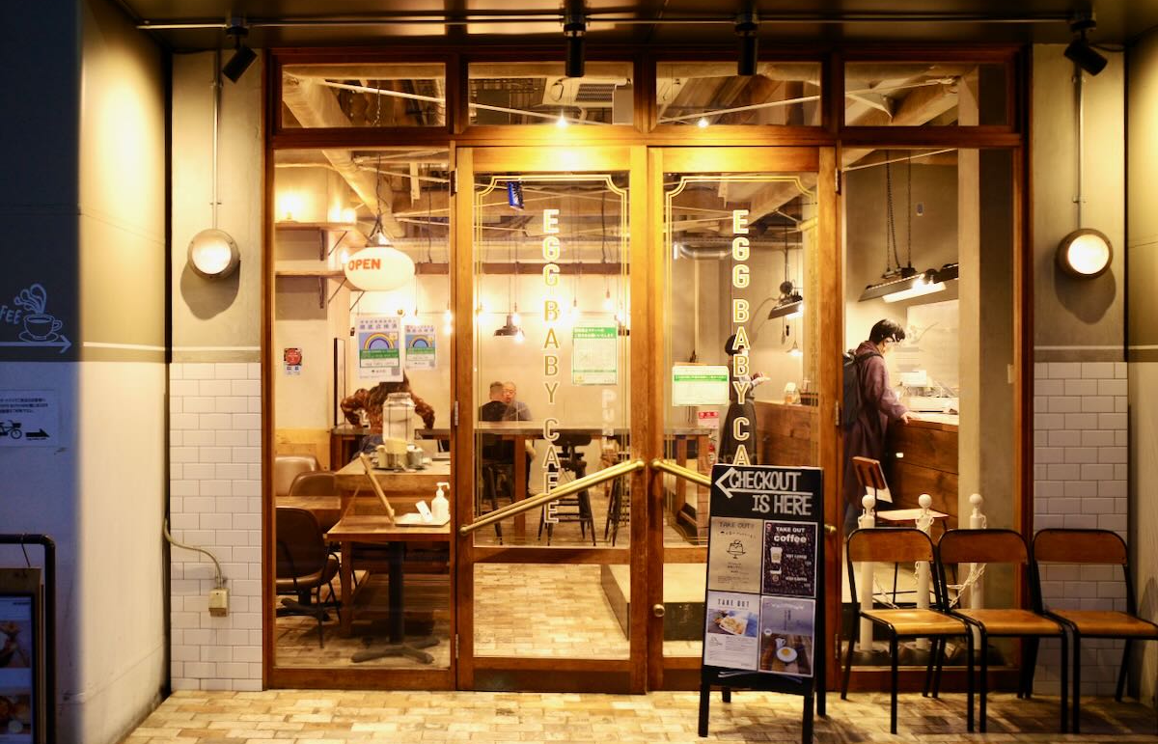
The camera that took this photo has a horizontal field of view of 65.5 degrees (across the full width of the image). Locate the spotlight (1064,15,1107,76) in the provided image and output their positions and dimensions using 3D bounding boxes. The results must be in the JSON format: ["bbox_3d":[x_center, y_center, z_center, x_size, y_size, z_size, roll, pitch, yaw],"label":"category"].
[{"bbox_3d":[2.142,-1.379,3.810,0.180,0.255,0.100,0,0,1],"label":"spotlight"}]

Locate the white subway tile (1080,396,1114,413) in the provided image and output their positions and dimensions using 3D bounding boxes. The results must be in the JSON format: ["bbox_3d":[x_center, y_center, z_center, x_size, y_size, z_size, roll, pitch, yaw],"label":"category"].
[{"bbox_3d":[2.394,0.148,4.161,0.150,0.075,0.010,0,0,1],"label":"white subway tile"}]

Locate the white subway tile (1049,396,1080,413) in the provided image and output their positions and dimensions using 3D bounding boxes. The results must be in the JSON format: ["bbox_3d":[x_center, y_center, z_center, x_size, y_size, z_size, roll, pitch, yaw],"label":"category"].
[{"bbox_3d":[2.241,0.149,4.164,0.150,0.075,0.010,0,0,1],"label":"white subway tile"}]

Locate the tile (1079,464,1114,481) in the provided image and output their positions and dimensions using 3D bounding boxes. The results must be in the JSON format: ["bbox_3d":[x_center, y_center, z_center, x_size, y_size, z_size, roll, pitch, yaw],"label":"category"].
[{"bbox_3d":[2.391,0.460,4.164,0.150,0.075,0.010,0,0,1],"label":"tile"}]

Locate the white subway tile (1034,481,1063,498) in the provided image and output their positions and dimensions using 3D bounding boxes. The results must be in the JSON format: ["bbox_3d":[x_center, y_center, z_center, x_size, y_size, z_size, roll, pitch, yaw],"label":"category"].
[{"bbox_3d":[2.177,0.539,4.175,0.133,0.076,0.010,0,0,1],"label":"white subway tile"}]

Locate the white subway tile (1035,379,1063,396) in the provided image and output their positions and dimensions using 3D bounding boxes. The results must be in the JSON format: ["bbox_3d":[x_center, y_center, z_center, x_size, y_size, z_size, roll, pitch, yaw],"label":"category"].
[{"bbox_3d":[2.171,0.070,4.166,0.138,0.075,0.010,0,1,1],"label":"white subway tile"}]

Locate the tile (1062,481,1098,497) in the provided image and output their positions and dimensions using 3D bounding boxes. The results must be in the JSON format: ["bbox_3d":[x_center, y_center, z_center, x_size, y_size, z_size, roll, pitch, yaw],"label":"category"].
[{"bbox_3d":[2.308,0.537,4.138,0.150,0.075,0.010,0,0,1],"label":"tile"}]

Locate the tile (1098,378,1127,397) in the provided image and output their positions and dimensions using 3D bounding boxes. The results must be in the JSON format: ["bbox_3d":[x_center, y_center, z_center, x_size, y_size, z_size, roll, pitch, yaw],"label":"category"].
[{"bbox_3d":[2.464,0.070,4.160,0.138,0.075,0.010,0,0,1],"label":"tile"}]

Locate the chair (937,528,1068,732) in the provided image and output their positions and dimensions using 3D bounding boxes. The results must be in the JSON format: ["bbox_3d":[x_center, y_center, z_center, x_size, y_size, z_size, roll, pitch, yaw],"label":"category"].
[{"bbox_3d":[1.829,1.100,3.911,0.410,0.775,0.425,0,1,-2],"label":"chair"}]

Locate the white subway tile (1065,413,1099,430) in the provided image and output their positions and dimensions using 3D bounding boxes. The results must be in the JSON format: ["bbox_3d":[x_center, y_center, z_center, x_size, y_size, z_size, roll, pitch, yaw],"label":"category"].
[{"bbox_3d":[2.319,0.226,4.165,0.150,0.075,0.010,0,1,1],"label":"white subway tile"}]

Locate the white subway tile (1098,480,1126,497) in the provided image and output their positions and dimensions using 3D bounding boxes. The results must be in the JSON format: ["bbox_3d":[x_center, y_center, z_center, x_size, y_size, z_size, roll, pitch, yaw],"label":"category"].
[{"bbox_3d":[2.451,0.536,4.141,0.135,0.076,0.009,0,1,1],"label":"white subway tile"}]

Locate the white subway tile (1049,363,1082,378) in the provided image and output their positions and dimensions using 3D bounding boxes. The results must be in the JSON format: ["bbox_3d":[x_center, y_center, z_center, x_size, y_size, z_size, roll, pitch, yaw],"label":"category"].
[{"bbox_3d":[2.234,-0.005,4.139,0.150,0.075,0.010,0,0,1],"label":"white subway tile"}]

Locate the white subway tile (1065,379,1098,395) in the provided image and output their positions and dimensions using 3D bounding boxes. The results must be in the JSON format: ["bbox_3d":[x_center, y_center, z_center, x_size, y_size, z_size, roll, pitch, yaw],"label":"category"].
[{"bbox_3d":[2.318,0.071,4.162,0.150,0.075,0.010,0,0,1],"label":"white subway tile"}]

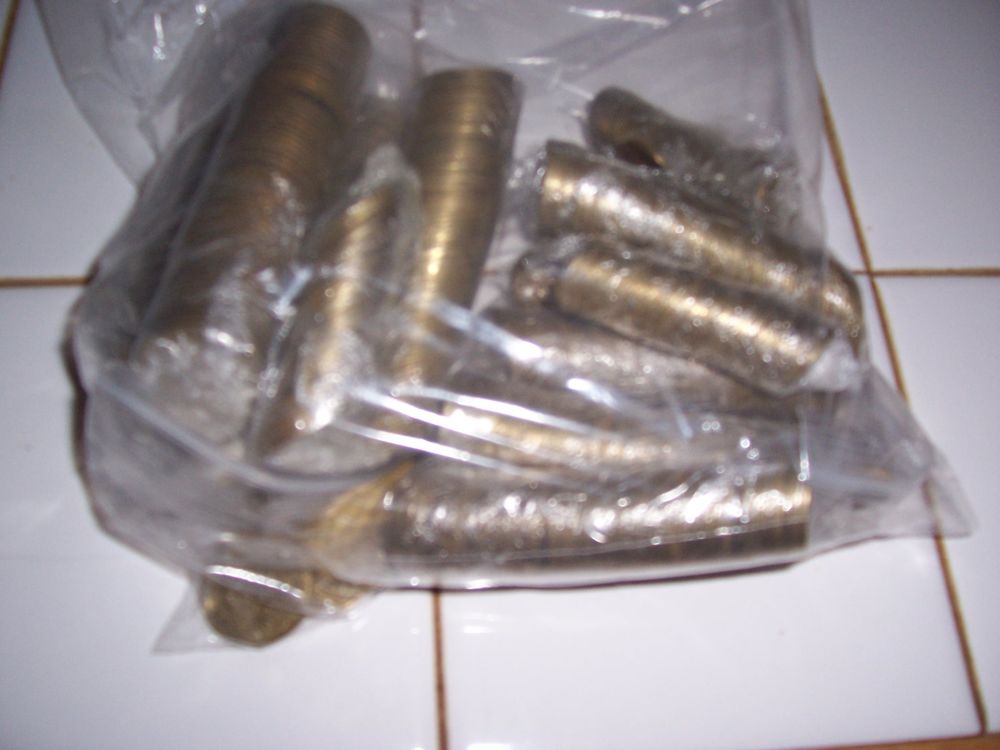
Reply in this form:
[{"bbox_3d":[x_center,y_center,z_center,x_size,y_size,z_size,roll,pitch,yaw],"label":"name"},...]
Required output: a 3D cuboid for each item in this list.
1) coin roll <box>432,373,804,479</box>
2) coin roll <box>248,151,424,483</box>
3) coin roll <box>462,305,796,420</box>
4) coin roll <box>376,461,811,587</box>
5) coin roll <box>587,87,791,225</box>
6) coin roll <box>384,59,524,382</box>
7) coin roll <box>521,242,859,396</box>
[{"bbox_3d":[0.023,0.011,0.203,0.071,0.019,0.019,6,63,-2],"label":"coin roll"},{"bbox_3d":[-0.033,-0.015,0.206,0.020,0.020,0.067,9,62,0],"label":"coin roll"},{"bbox_3d":[0.028,-0.002,0.210,0.068,0.019,0.019,9,63,0],"label":"coin roll"},{"bbox_3d":[0.018,0.029,0.194,0.082,0.021,0.021,-1,64,-5],"label":"coin roll"},{"bbox_3d":[0.045,-0.053,0.237,0.044,0.018,0.018,22,64,5],"label":"coin roll"},{"bbox_3d":[-0.011,-0.033,0.216,0.021,0.021,0.069,8,70,0],"label":"coin roll"},{"bbox_3d":[0.037,-0.012,0.204,0.066,0.018,0.018,15,64,1],"label":"coin roll"}]

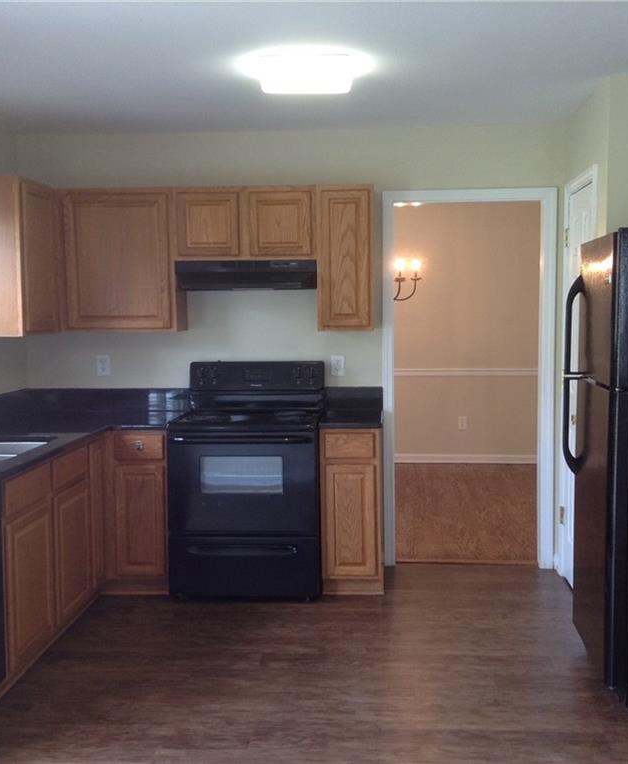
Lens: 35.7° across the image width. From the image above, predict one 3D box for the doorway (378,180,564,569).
[{"bbox_3d":[0.870,-0.004,5.471,0.946,2.106,0.140,0,5,4],"label":"doorway"}]

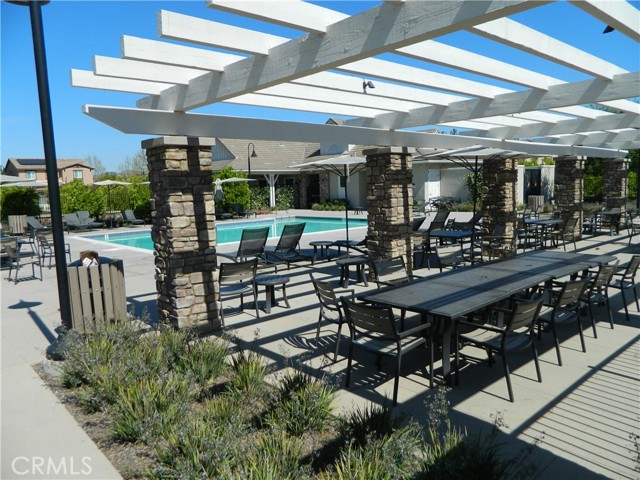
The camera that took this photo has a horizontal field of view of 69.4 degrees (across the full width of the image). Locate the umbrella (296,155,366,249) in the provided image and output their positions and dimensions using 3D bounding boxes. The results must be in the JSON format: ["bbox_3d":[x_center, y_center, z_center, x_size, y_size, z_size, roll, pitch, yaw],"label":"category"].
[{"bbox_3d":[0.677,-0.825,11.507,2.850,2.680,2.850,-2,7,0],"label":"umbrella"}]

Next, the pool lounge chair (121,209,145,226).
[{"bbox_3d":[-10.579,-1.204,26.064,0.680,0.940,1.700,-8,9,-44],"label":"pool lounge chair"}]

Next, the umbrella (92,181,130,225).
[{"bbox_3d":[-9.375,-1.561,20.650,1.750,2.180,1.750,-7,10,-40],"label":"umbrella"}]

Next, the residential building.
[{"bbox_3d":[-41.710,-9.012,71.371,10.500,7.000,9.000,-7,10,-40],"label":"residential building"}]

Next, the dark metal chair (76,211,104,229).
[{"bbox_3d":[-11.248,-0.945,22.491,1.900,0.950,0.680,4,9,40],"label":"dark metal chair"}]

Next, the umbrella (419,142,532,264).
[{"bbox_3d":[3.221,-0.648,9.648,2.700,2.550,2.700,-7,10,-40],"label":"umbrella"}]

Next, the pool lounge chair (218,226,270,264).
[{"bbox_3d":[-1.817,0.200,10.740,0.680,0.970,1.920,-7,9,-38],"label":"pool lounge chair"}]

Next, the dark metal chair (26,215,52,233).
[{"bbox_3d":[-13.181,-0.695,22.303,1.600,0.940,0.690,-2,6,0],"label":"dark metal chair"}]

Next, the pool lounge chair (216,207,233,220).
[{"bbox_3d":[-6.374,-1.781,29.954,1.700,0.940,0.690,4,9,43],"label":"pool lounge chair"}]

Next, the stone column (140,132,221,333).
[{"bbox_3d":[-1.784,-0.053,6.107,0.693,2.491,0.693,-7,8,-40],"label":"stone column"}]

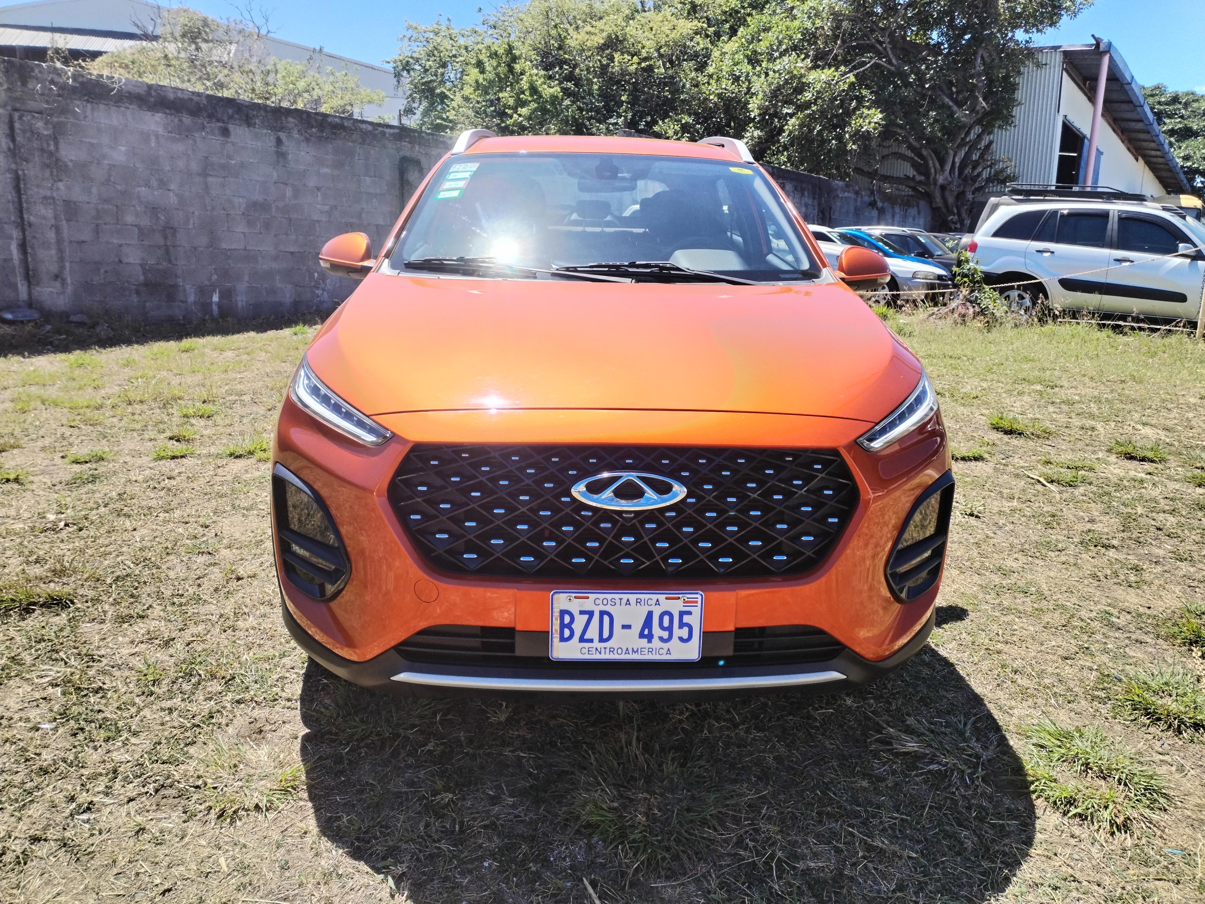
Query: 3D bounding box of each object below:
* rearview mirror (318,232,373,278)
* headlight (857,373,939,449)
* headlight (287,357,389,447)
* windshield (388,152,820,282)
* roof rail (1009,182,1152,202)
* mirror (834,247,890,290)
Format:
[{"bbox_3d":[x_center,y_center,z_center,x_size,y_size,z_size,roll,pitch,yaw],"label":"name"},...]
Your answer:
[{"bbox_3d":[-0.860,-0.663,3.411,0.205,0.155,0.140,1,13,-2],"label":"rearview mirror"},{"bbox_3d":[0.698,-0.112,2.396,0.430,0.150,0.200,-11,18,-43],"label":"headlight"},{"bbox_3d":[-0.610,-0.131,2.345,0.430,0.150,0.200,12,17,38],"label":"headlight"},{"bbox_3d":[0.013,-0.794,3.406,1.400,0.180,0.930,1,43,-2],"label":"windshield"},{"bbox_3d":[6.330,-3.470,13.400,1.650,0.200,1.050,7,13,27],"label":"roof rail"},{"bbox_3d":[0.895,-0.632,3.480,0.205,0.155,0.140,1,13,-2],"label":"mirror"}]

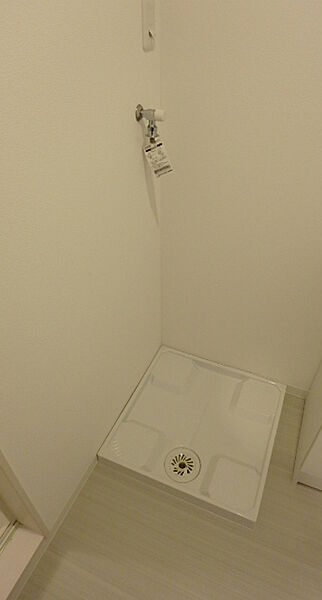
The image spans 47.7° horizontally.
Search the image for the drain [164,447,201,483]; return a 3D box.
[{"bbox_3d":[0.087,0.662,1.454,0.143,0.015,0.143,0,40,0],"label":"drain"}]

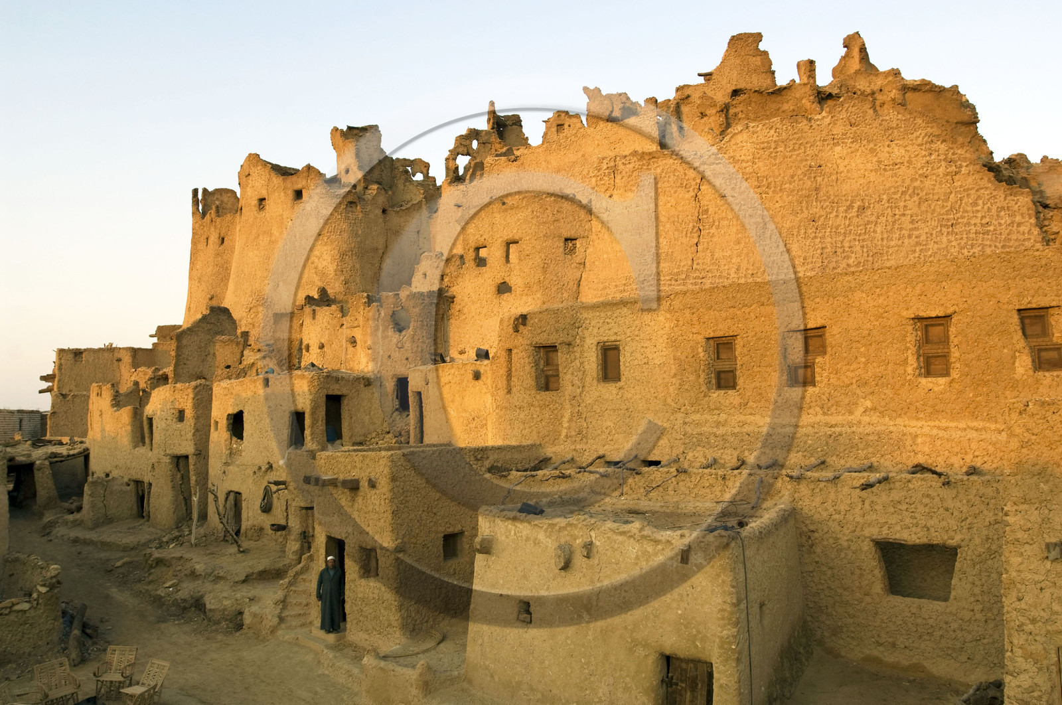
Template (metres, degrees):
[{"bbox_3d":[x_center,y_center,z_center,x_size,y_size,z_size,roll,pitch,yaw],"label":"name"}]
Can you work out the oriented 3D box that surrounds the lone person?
[{"bbox_3d":[-4.643,5.576,19.100,0.580,1.740,0.400,0,-5,-5],"label":"lone person"}]

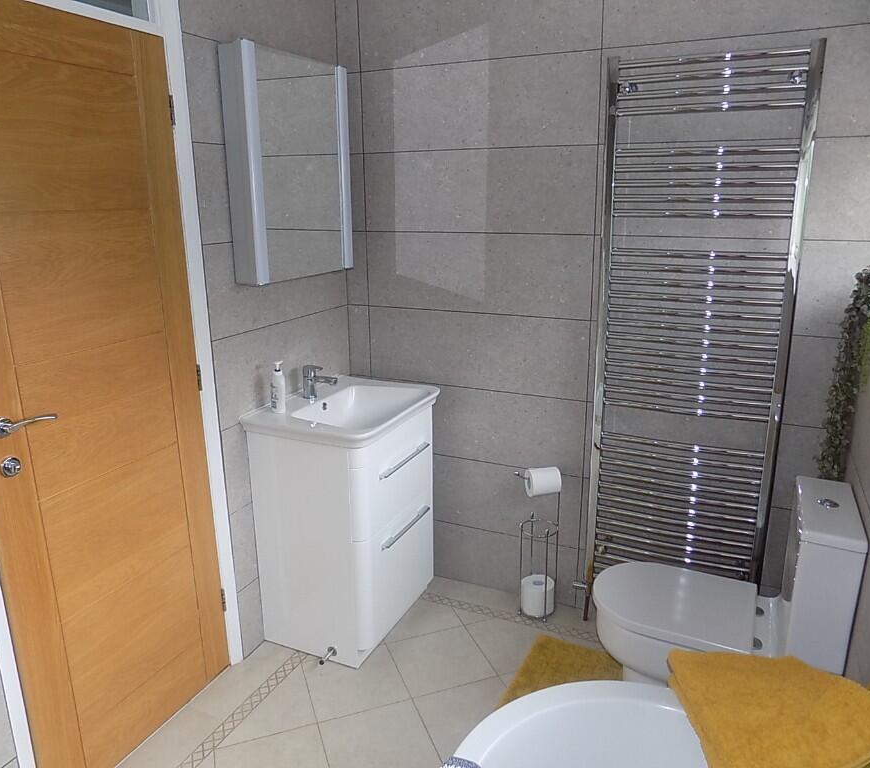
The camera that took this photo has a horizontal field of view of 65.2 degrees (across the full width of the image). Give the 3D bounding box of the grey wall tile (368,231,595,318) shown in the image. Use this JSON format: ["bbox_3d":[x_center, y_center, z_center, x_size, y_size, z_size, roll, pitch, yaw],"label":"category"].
[{"bbox_3d":[0.143,-0.417,2.571,0.900,0.297,0.012,6,17,24],"label":"grey wall tile"}]

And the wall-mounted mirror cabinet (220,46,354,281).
[{"bbox_3d":[-0.471,-0.724,2.287,0.098,0.712,0.560,6,17,24],"label":"wall-mounted mirror cabinet"}]

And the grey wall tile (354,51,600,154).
[{"bbox_3d":[0.133,-0.970,2.353,0.890,0.292,0.010,6,17,24],"label":"grey wall tile"}]

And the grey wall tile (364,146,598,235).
[{"bbox_3d":[0.140,-0.703,2.492,0.900,0.297,0.012,6,17,24],"label":"grey wall tile"}]

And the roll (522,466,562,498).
[{"bbox_3d":[0.398,0.359,2.497,0.103,0.101,0.101,-3,15,-10],"label":"roll"}]

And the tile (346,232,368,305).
[{"bbox_3d":[-0.308,-0.455,2.710,0.099,0.292,0.010,6,17,24],"label":"tile"}]

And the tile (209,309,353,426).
[{"bbox_3d":[-0.523,-0.082,2.462,0.010,0.292,0.786,6,17,24],"label":"tile"}]

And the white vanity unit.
[{"bbox_3d":[-0.293,0.473,2.563,0.435,0.858,0.682,6,17,24],"label":"white vanity unit"}]

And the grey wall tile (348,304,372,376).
[{"bbox_3d":[-0.305,-0.173,2.787,0.099,0.292,0.010,6,17,24],"label":"grey wall tile"}]

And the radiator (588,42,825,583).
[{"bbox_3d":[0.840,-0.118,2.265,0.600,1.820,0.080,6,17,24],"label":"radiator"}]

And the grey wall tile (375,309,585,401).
[{"bbox_3d":[0.145,-0.129,2.649,0.900,0.297,0.012,6,17,24],"label":"grey wall tile"}]

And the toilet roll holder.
[{"bbox_3d":[0.398,0.618,2.644,0.160,0.595,0.150,6,17,24],"label":"toilet roll holder"}]

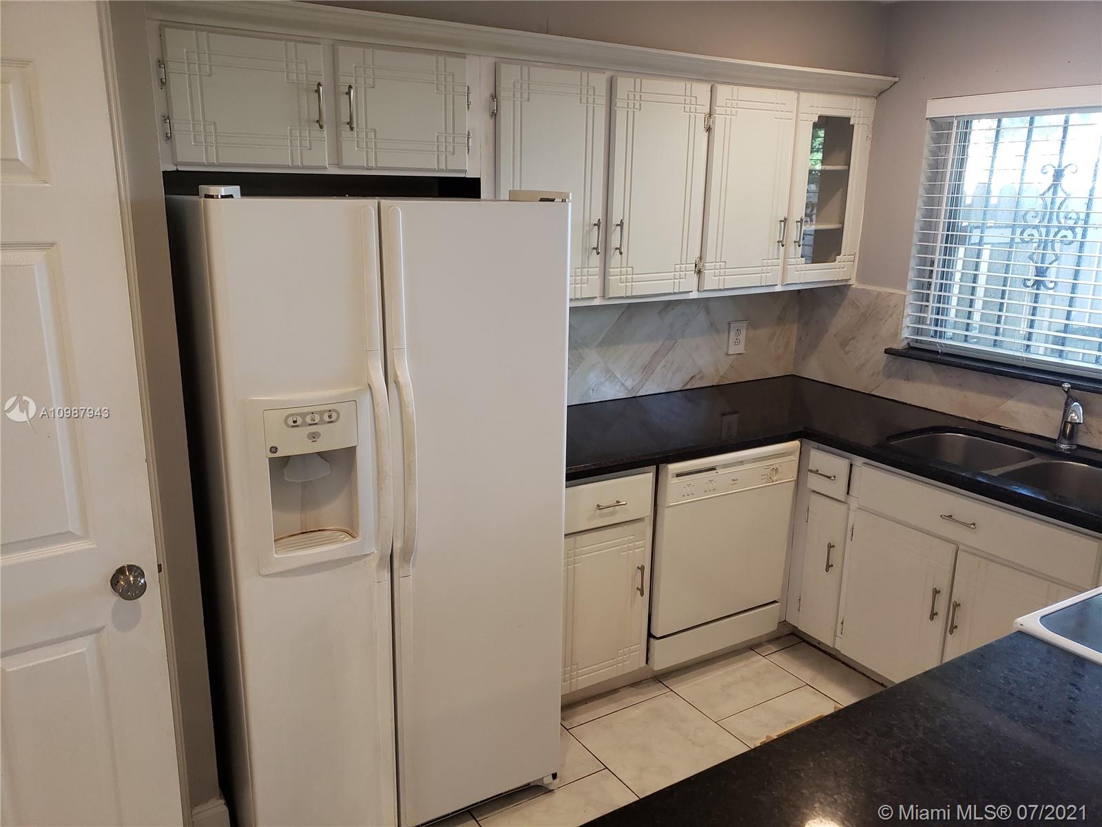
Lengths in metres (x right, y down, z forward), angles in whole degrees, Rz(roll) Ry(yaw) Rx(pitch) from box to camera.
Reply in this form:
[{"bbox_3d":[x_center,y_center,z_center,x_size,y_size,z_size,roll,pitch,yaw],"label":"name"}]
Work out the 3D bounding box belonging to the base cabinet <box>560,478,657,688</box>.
[{"bbox_3d":[0.016,0.492,2.960,0.416,0.766,0.620,-8,17,-29],"label":"base cabinet"}]

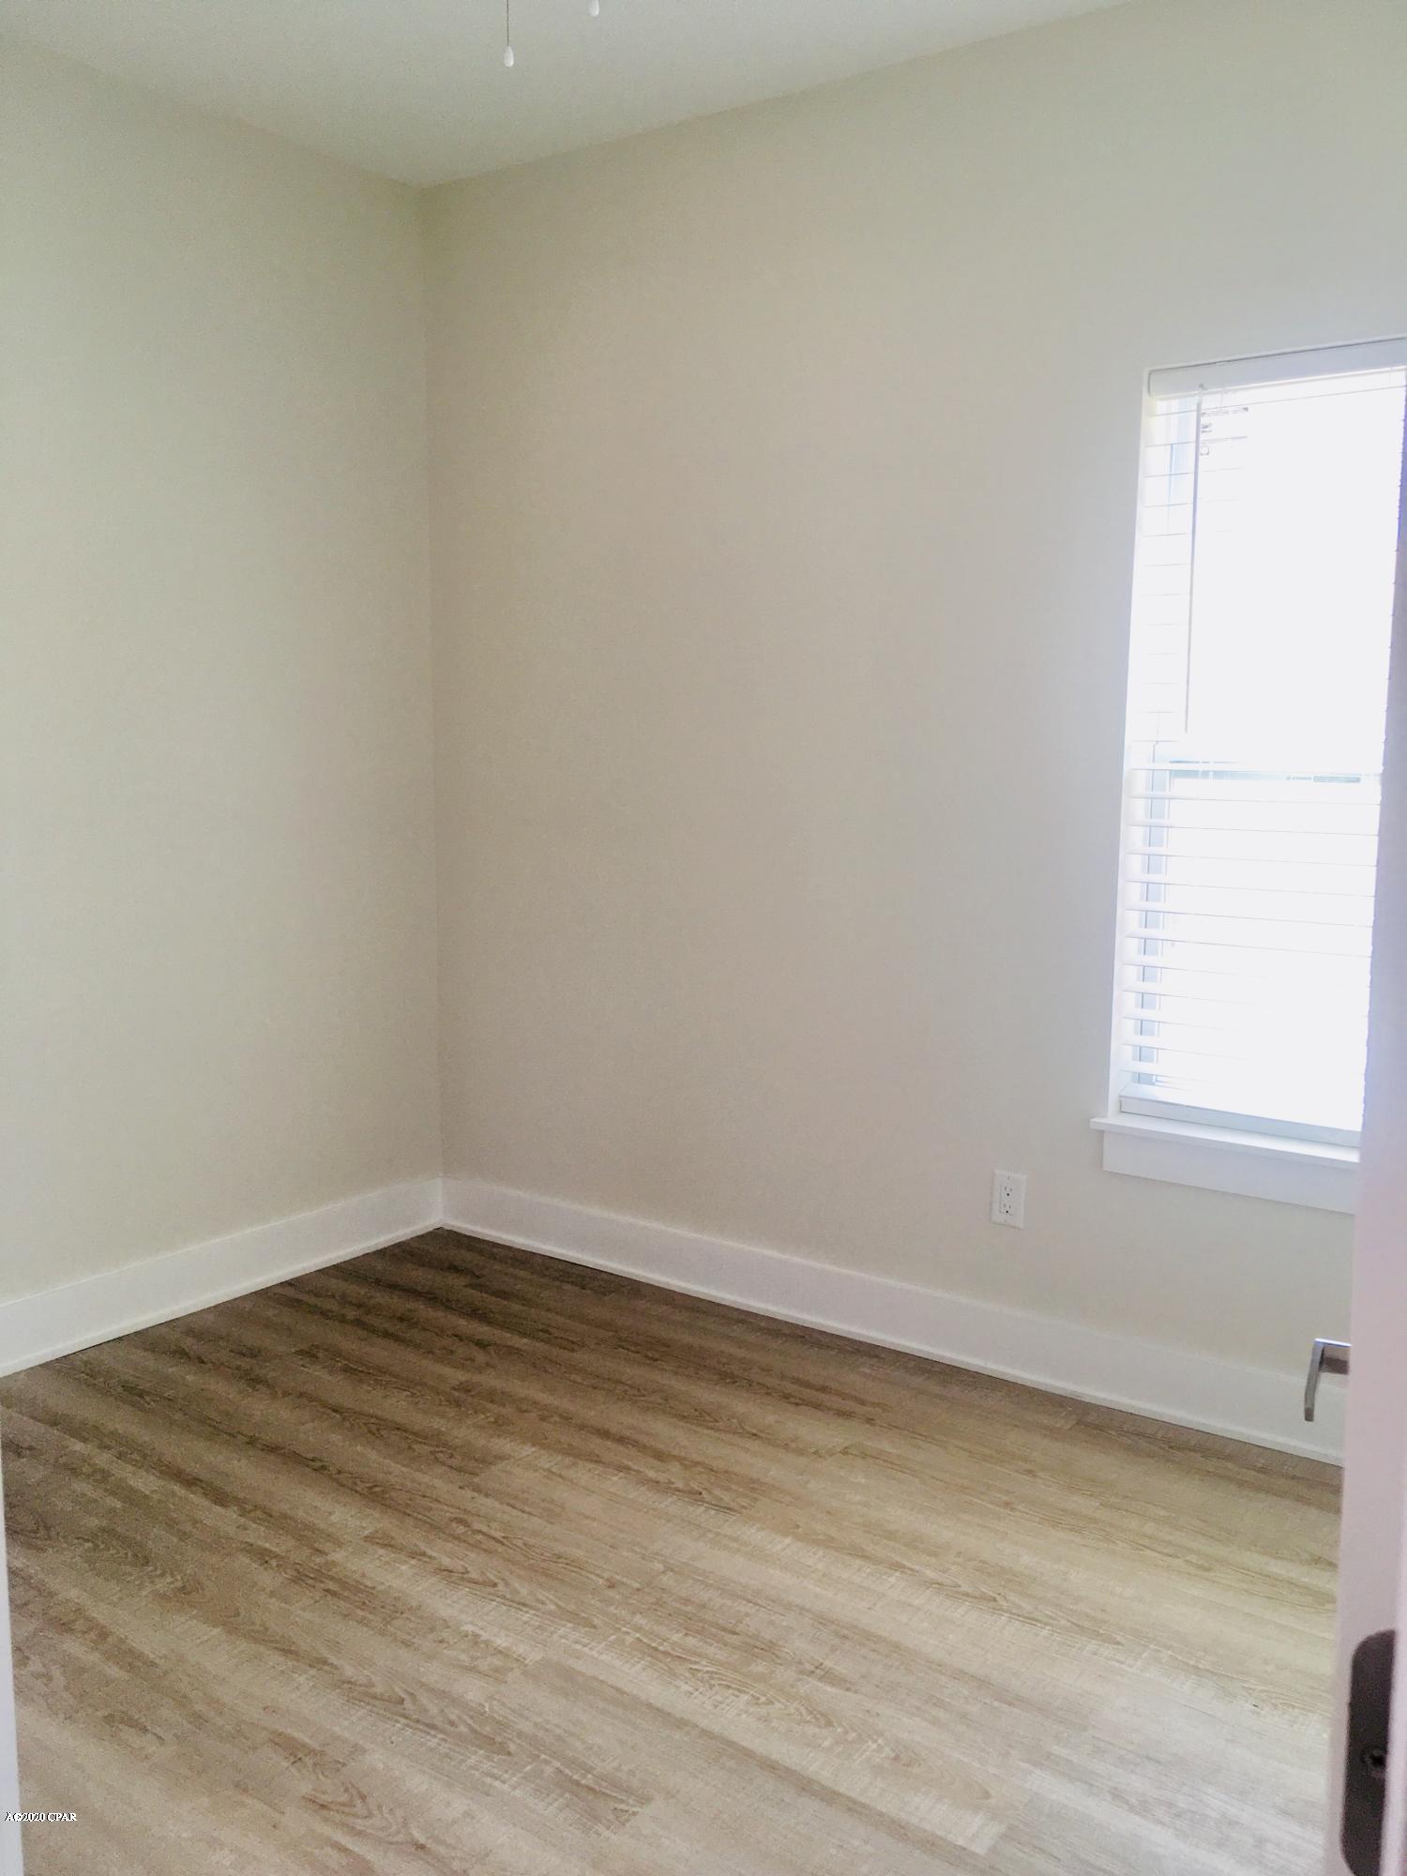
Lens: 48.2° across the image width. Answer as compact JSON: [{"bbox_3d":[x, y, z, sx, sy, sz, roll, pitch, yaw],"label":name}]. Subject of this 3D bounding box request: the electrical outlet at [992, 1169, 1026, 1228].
[{"bbox_3d":[0.644,0.551,3.308,0.073,0.116,0.009,6,9,35],"label":"electrical outlet"}]

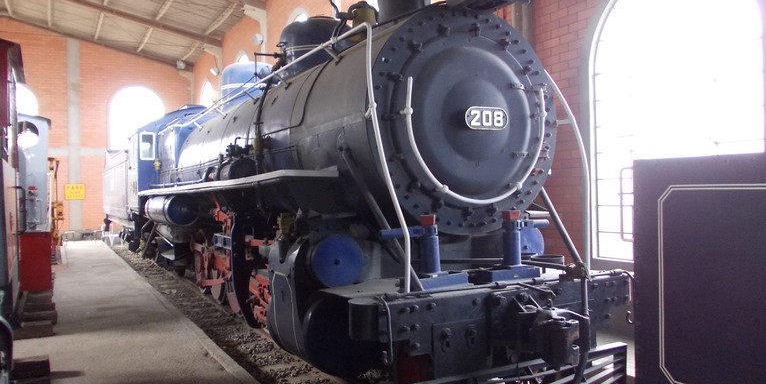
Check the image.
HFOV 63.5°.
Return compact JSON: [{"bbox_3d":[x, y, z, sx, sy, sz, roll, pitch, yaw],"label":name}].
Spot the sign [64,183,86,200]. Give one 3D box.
[{"bbox_3d":[-12.615,-0.004,25.399,0.742,0.660,0.030,-1,0,-28],"label":"sign"}]

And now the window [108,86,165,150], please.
[{"bbox_3d":[-10.579,-3.147,26.661,2.256,2.823,0.180,-1,0,-28],"label":"window"}]

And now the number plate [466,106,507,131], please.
[{"bbox_3d":[0.819,-0.574,4.831,0.415,0.185,0.030,-1,0,-28],"label":"number plate"}]

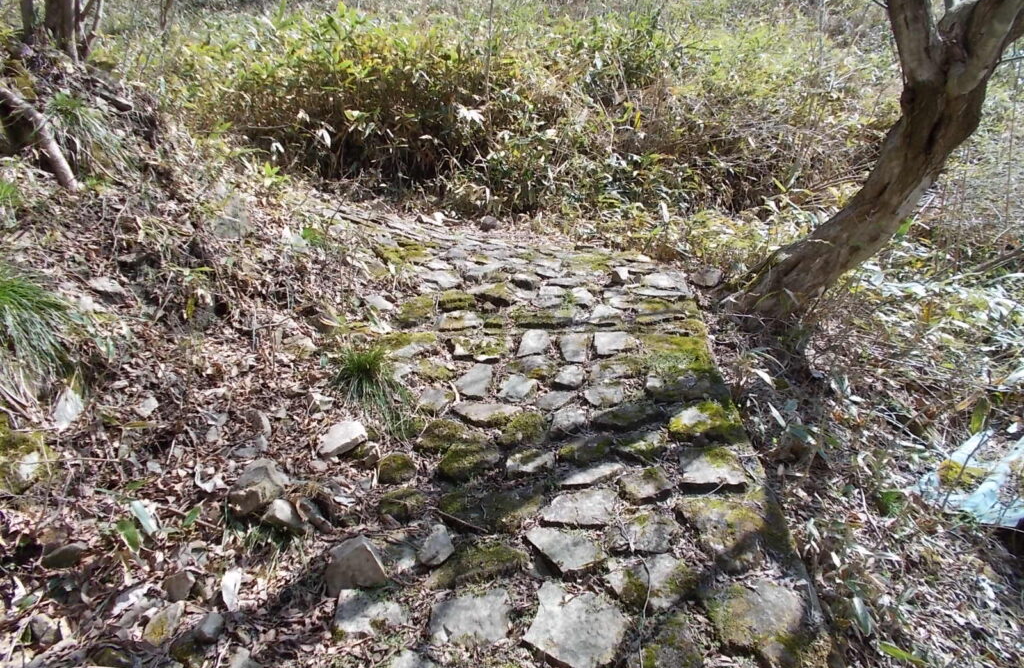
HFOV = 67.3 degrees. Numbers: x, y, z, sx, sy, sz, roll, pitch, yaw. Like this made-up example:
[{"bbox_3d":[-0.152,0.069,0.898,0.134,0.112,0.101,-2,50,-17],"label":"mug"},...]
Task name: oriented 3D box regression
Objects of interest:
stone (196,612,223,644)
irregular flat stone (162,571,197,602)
[{"bbox_3d":[-0.758,0.738,1.929,0.070,0.050,0.060,-4,19,-13],"label":"stone"},{"bbox_3d":[-0.894,0.679,2.071,0.080,0.060,0.060,-6,19,-18],"label":"irregular flat stone"}]

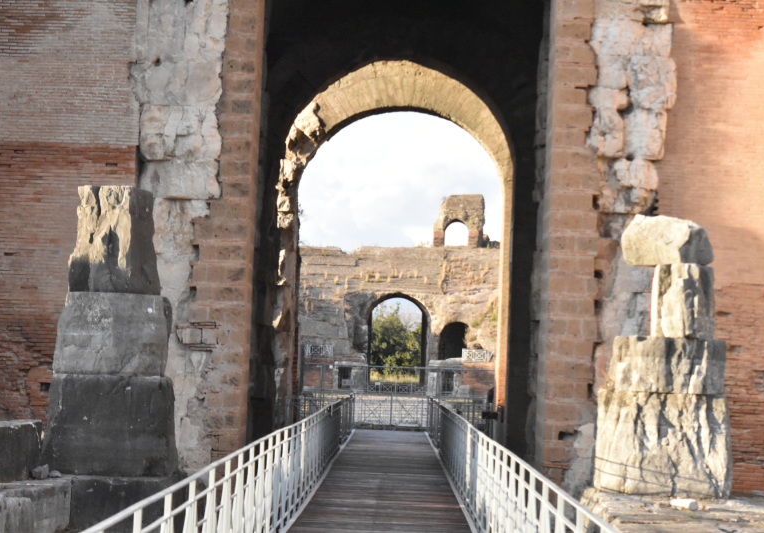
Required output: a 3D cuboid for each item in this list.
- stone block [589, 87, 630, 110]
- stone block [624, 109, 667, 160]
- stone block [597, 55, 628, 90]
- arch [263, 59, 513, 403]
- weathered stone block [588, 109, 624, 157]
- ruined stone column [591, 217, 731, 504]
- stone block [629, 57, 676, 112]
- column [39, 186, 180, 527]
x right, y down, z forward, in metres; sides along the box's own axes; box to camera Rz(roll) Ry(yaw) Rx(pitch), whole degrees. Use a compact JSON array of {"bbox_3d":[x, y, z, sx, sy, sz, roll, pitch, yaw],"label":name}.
[{"bbox_3d":[3.348,-2.468,25.825,0.570,0.340,0.450,2,-3,1],"label":"stone block"},{"bbox_3d":[3.880,-1.935,25.850,0.630,0.750,0.500,2,-3,1],"label":"stone block"},{"bbox_3d":[3.407,-2.852,25.825,0.460,0.520,0.450,2,-3,1],"label":"stone block"},{"bbox_3d":[0.108,-0.523,32.397,4.400,6.200,2.800,2,-3,1],"label":"arch"},{"bbox_3d":[3.303,-1.964,25.850,0.540,0.690,0.500,2,-3,1],"label":"weathered stone block"},{"bbox_3d":[4.058,1.316,25.349,1.920,3.980,1.500,2,-3,1],"label":"ruined stone column"},{"bbox_3d":[3.998,-2.687,25.874,0.690,0.770,0.550,2,-3,1],"label":"stone block"},{"bbox_3d":[-3.891,1.340,25.399,1.980,4.800,1.600,2,-3,1],"label":"column"}]

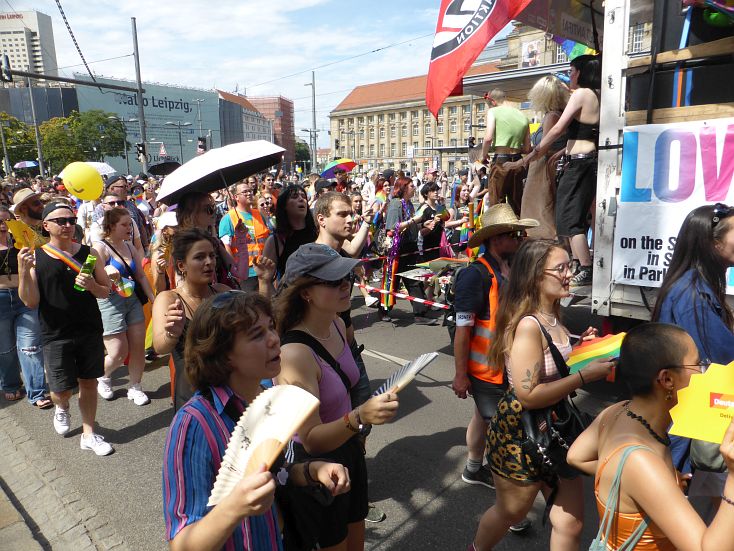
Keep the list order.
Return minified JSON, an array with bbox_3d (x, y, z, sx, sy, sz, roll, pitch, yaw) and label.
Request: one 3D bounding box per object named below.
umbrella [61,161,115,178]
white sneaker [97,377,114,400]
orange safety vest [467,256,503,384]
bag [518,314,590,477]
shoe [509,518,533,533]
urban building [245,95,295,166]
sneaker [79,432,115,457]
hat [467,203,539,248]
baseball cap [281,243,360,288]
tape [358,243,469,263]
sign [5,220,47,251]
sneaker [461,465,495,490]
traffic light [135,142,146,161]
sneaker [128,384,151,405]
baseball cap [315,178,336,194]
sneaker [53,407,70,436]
[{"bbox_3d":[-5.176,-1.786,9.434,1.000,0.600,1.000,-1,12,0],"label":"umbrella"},{"bbox_3d":[-2.401,1.034,4.659,0.095,0.110,0.265,-11,16,-42],"label":"white sneaker"},{"bbox_3d":[0.709,0.250,2.831,0.310,0.680,0.460,3,12,15],"label":"orange safety vest"},{"bbox_3d":[0.809,0.525,2.173,0.310,0.670,0.200,-3,12,-10],"label":"bag"},{"bbox_3d":[0.766,1.327,2.835,0.290,0.105,0.105,3,11,17],"label":"shoe"},{"bbox_3d":[-42.495,-59.021,218.882,19.000,31.000,20.000,1,12,9],"label":"urban building"},{"bbox_3d":[-1.965,1.228,3.709,0.285,0.120,0.105,5,13,24],"label":"sneaker"},{"bbox_3d":[0.729,-0.269,2.740,0.385,0.160,0.330,-12,6,24],"label":"hat"},{"bbox_3d":[-0.171,-0.040,1.871,0.270,0.150,0.190,6,13,27],"label":"baseball cap"},{"bbox_3d":[0.630,-0.293,6.100,0.040,0.080,2.000,9,14,41],"label":"tape"},{"bbox_3d":[-2.110,-0.241,3.150,0.210,0.180,0.040,22,-6,-41],"label":"sign"},{"bbox_3d":[0.751,1.261,3.176,0.300,0.110,0.108,4,12,23],"label":"sneaker"},{"bbox_3d":[-10.405,-5.661,23.336,0.400,0.880,0.300,3,12,15],"label":"traffic light"},{"bbox_3d":[-2.031,1.067,4.508,0.265,0.110,0.095,8,14,34],"label":"sneaker"},{"bbox_3d":[-0.512,-1.085,6.209,0.270,0.140,0.190,4,13,20],"label":"baseball cap"},{"bbox_3d":[-2.387,1.130,3.963,0.105,0.115,0.290,-8,13,-33],"label":"sneaker"}]

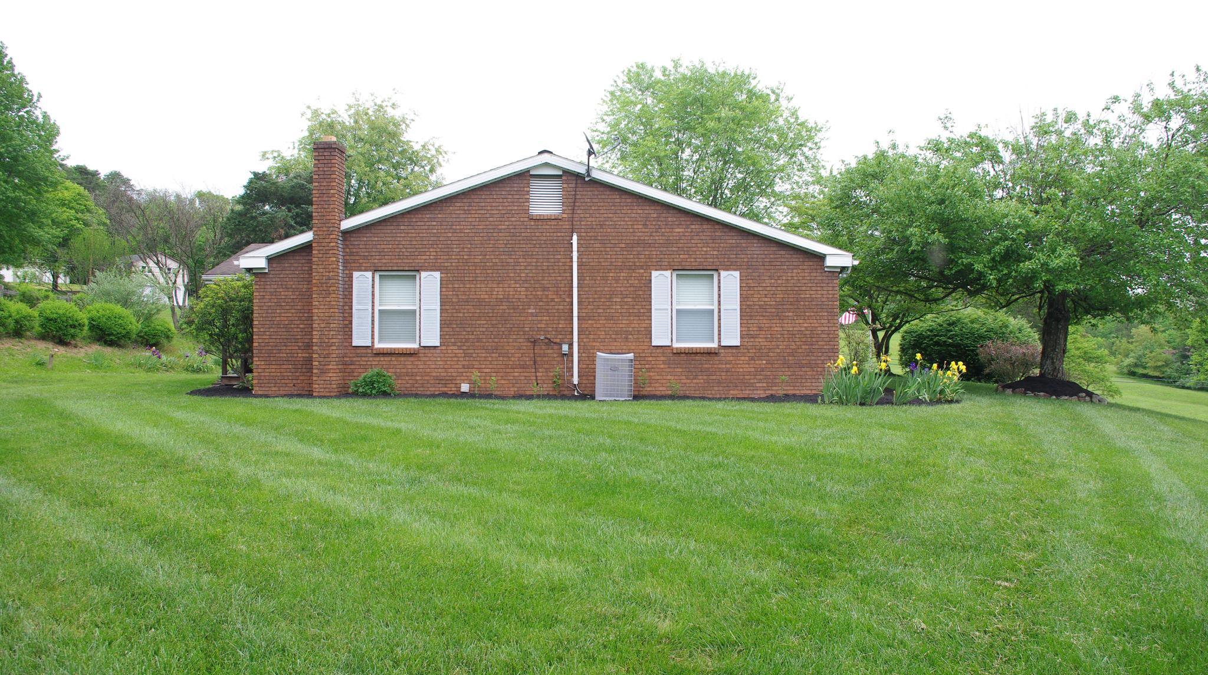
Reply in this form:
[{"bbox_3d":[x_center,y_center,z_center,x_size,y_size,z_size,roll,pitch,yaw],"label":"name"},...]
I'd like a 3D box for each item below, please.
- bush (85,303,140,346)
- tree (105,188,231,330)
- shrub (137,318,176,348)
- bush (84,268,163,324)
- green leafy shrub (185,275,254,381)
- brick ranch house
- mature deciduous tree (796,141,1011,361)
[{"bbox_3d":[-15.597,-0.420,28.800,1.730,1.360,1.650,0,-1,0],"label":"bush"},{"bbox_3d":[-14.196,-2.565,29.500,4.100,4.650,4.000,0,-1,0],"label":"tree"},{"bbox_3d":[-13.957,-0.147,28.300,1.300,0.950,1.250,0,-1,0],"label":"shrub"},{"bbox_3d":[-17.212,-1.438,32.500,2.850,2.150,2.600,0,-1,0],"label":"bush"},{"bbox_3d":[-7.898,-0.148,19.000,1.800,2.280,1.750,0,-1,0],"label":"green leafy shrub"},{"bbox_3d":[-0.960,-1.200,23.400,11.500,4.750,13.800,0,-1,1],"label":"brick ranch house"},{"bbox_3d":[7.269,-1.980,22.500,5.300,5.650,5.100,0,-1,0],"label":"mature deciduous tree"}]

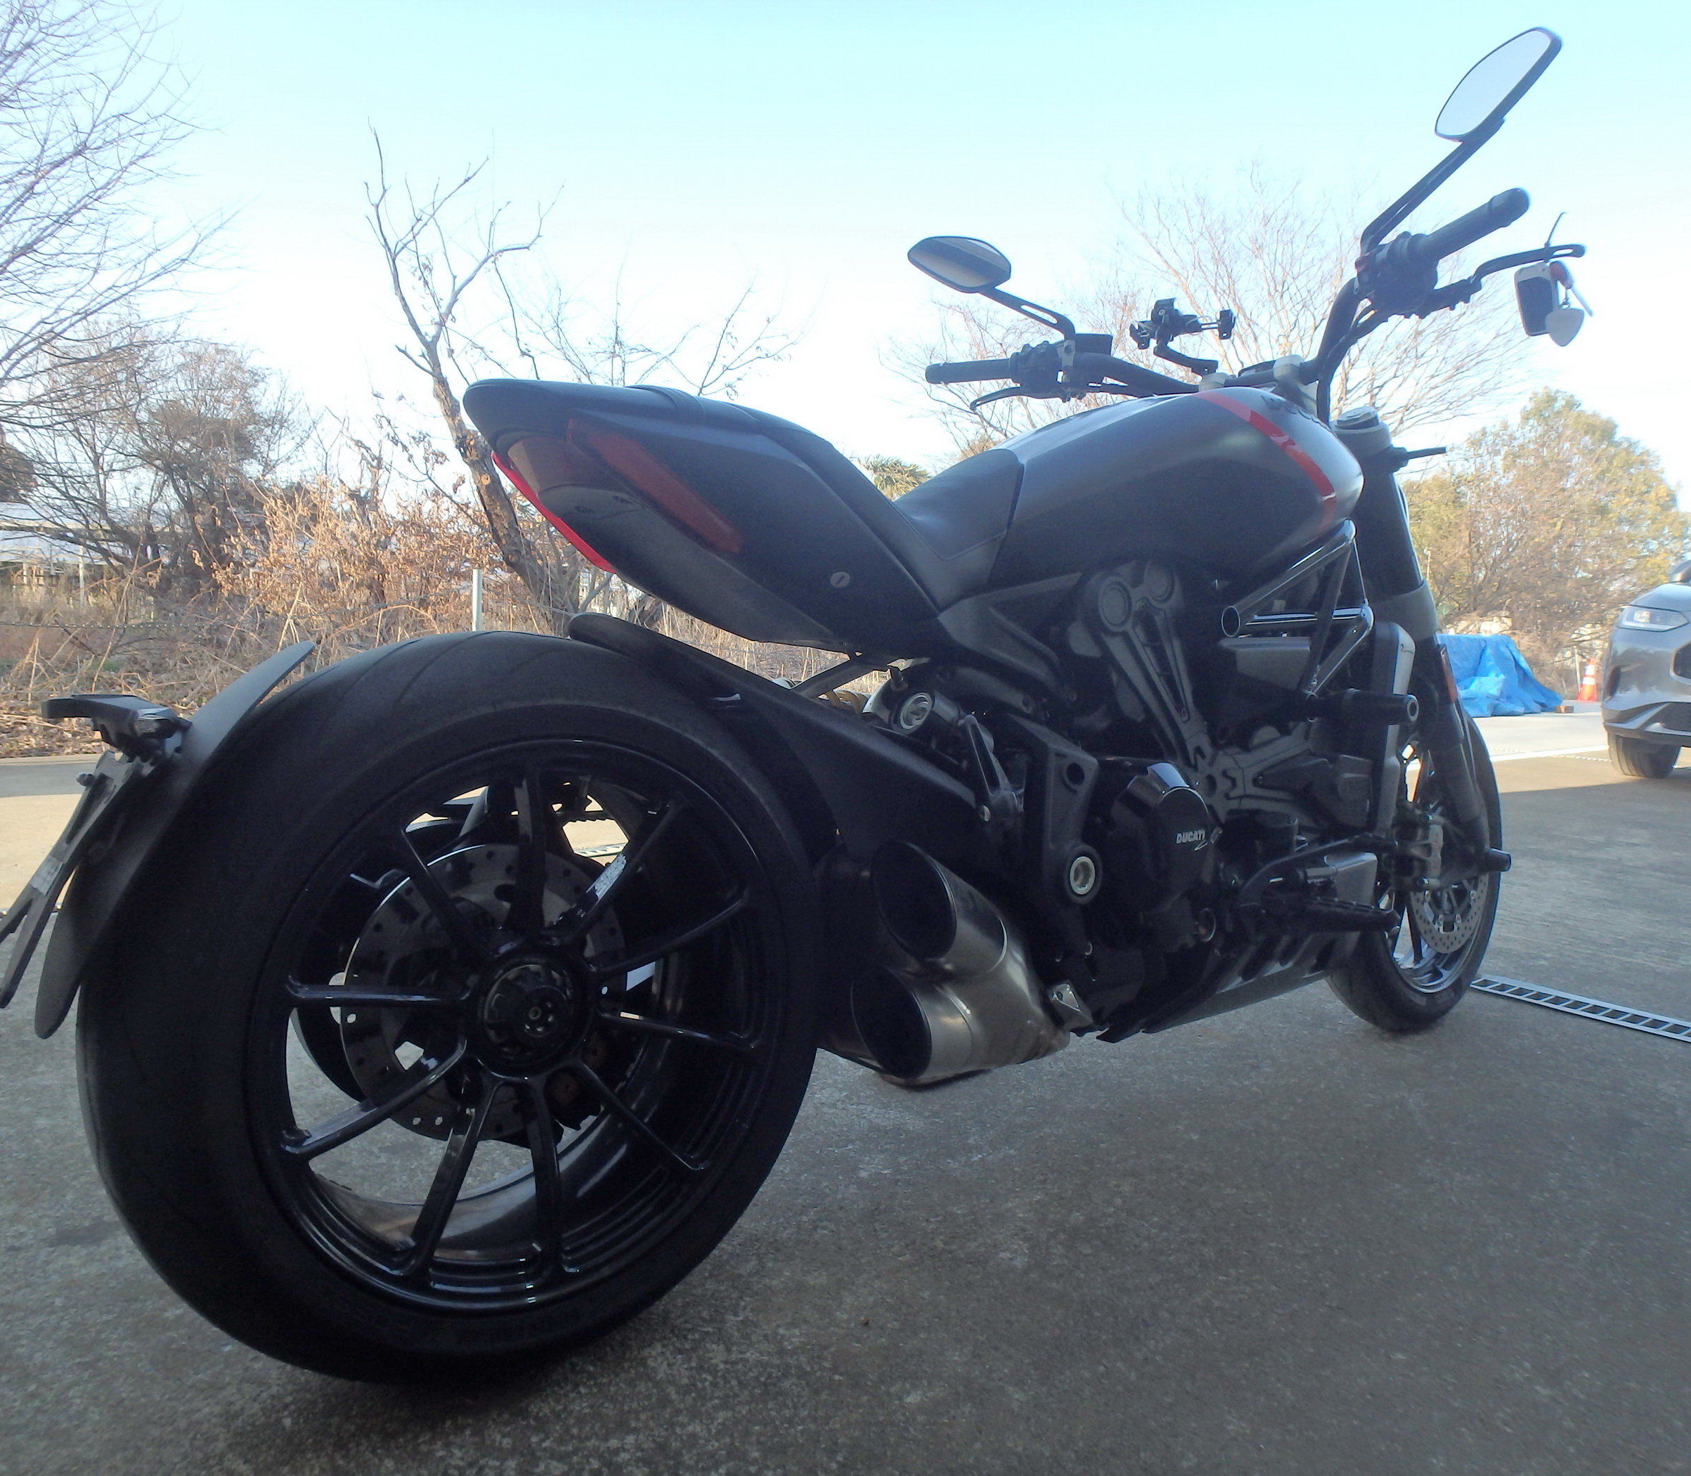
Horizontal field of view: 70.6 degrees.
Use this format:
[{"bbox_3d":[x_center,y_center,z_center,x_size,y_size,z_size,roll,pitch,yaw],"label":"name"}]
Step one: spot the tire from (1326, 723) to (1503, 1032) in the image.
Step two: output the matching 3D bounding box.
[{"bbox_3d":[0.972,0.198,2.060,0.600,0.600,0.120,-3,2,-42],"label":"tire"}]

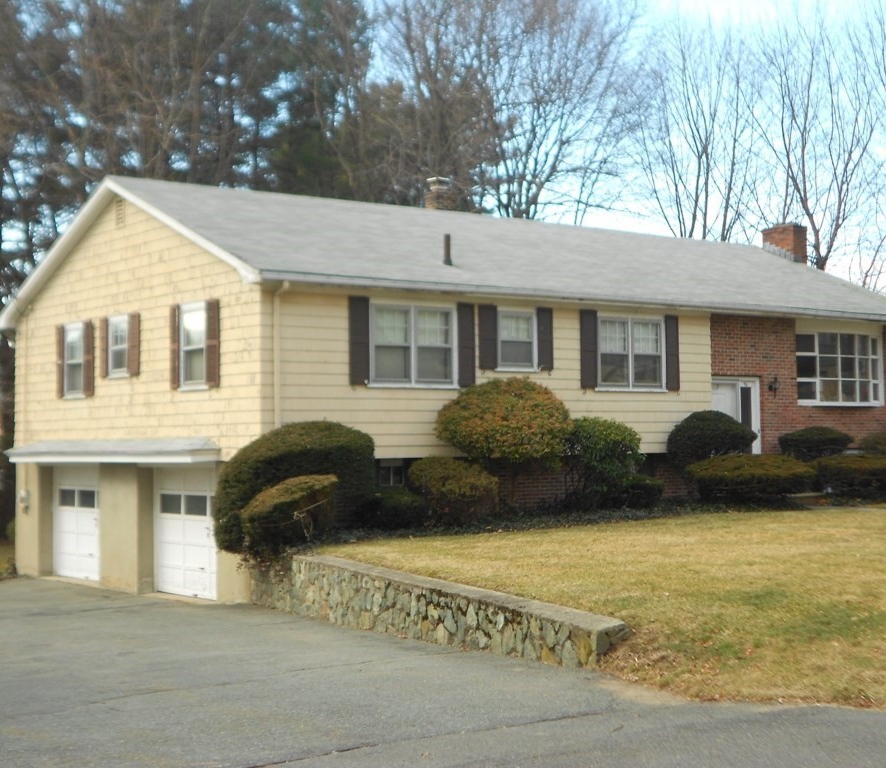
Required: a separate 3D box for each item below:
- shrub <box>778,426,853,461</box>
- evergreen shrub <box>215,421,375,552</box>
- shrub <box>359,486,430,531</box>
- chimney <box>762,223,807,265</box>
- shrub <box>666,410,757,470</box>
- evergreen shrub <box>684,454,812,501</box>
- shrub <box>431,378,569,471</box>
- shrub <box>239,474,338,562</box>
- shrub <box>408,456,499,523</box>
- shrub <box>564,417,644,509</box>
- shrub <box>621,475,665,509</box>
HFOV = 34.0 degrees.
[{"bbox_3d":[7.064,1.476,27.556,1.550,1.280,1.350,1,-3,-37],"label":"shrub"},{"bbox_3d":[-1.969,1.375,19.496,2.246,1.768,1.869,1,-3,-39],"label":"evergreen shrub"},{"bbox_3d":[-0.751,1.824,21.575,1.150,0.650,1.000,1,-3,-37],"label":"shrub"},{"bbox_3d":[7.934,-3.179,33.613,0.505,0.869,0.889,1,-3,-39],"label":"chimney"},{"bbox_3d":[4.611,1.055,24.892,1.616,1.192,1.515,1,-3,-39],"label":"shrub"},{"bbox_3d":[5.505,1.654,25.993,2.600,0.880,1.750,1,-3,-37],"label":"evergreen shrub"},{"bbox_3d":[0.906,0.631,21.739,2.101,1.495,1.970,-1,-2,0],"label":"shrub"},{"bbox_3d":[-2.090,1.800,19.625,1.350,1.150,1.250,1,-3,-37],"label":"shrub"},{"bbox_3d":[0.159,1.601,22.273,1.450,1.020,1.300,1,-3,-37],"label":"shrub"},{"bbox_3d":[2.659,1.322,24.112,1.400,1.560,1.250,1,-3,-37],"label":"shrub"},{"bbox_3d":[3.274,1.760,23.784,0.768,0.576,0.747,1,-3,-39],"label":"shrub"}]

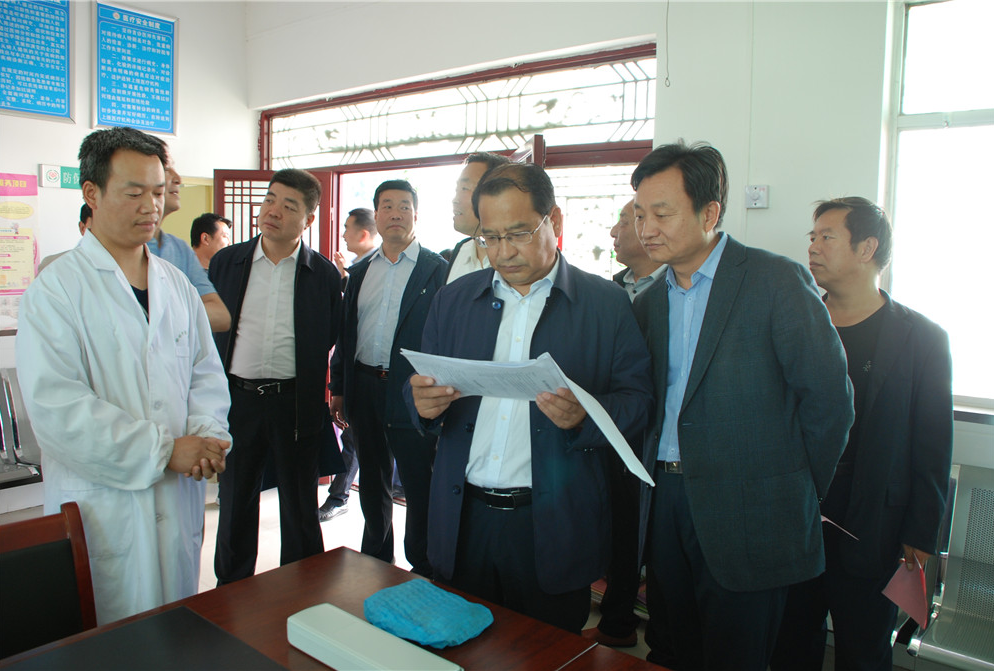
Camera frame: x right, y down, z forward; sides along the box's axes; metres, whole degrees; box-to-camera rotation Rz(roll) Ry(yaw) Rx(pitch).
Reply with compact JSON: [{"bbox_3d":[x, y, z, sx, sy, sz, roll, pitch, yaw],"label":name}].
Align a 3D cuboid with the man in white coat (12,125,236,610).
[{"bbox_3d":[-0.844,0.372,1.730,0.400,1.670,0.520,5,6,32],"label":"man in white coat"}]

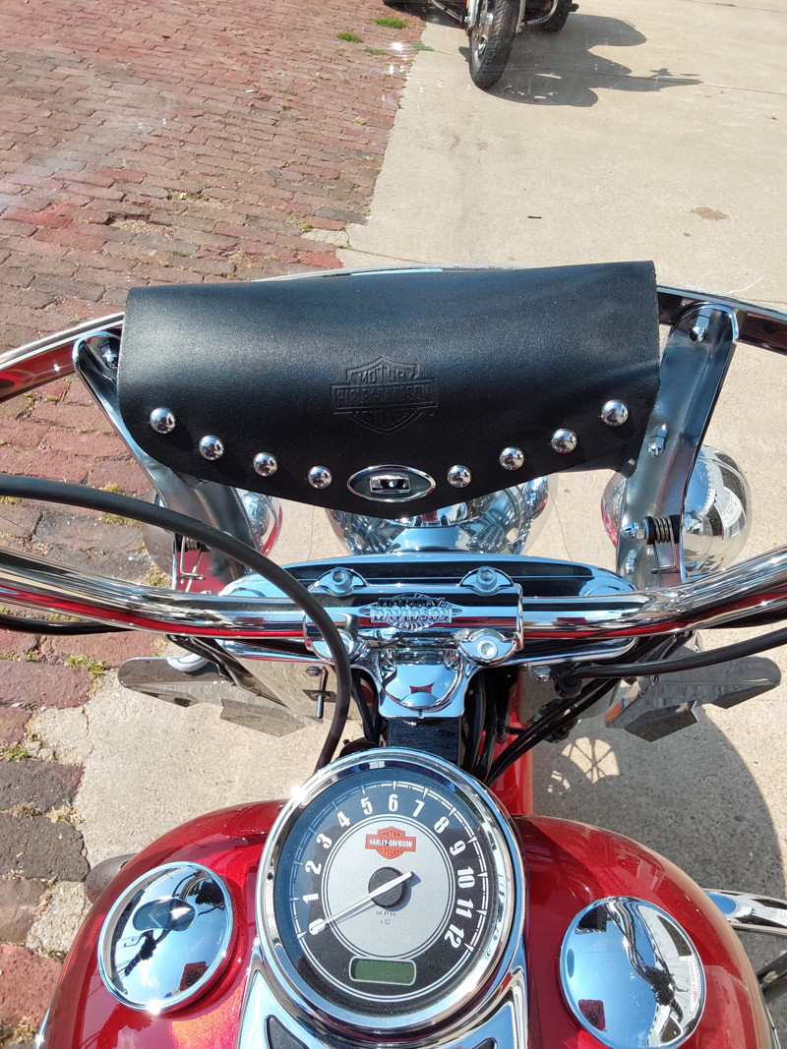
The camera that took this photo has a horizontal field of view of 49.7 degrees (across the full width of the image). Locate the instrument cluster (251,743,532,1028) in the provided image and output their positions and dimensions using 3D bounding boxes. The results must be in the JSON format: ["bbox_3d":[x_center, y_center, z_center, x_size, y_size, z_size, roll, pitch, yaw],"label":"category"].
[{"bbox_3d":[0.000,0.187,0.438,0.135,0.045,0.135,2,66,5],"label":"instrument cluster"}]

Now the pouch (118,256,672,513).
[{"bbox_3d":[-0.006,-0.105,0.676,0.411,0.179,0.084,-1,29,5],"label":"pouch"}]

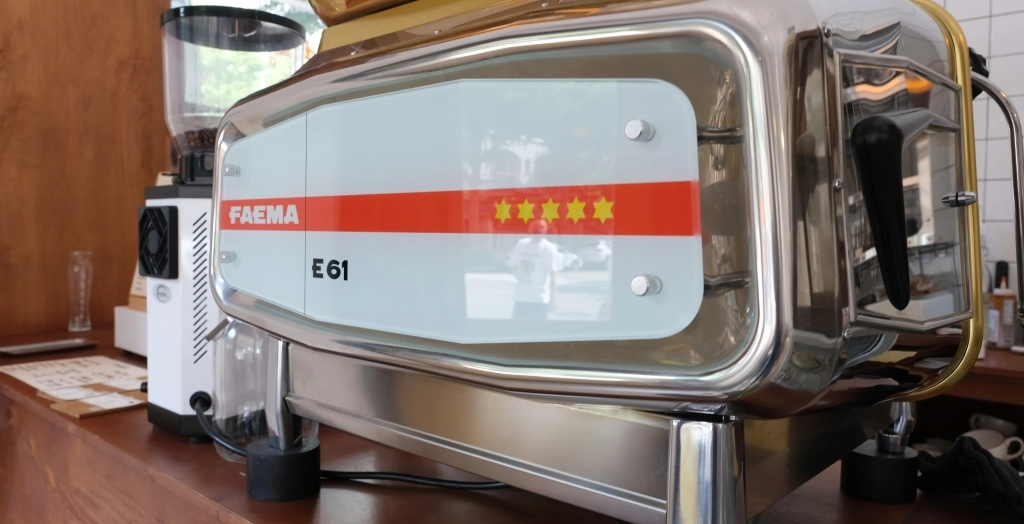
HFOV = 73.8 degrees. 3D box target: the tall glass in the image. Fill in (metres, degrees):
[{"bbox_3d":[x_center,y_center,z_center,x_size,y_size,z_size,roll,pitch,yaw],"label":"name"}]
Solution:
[{"bbox_3d":[-1.250,0.083,1.970,0.066,0.221,0.066,3,4,40],"label":"tall glass"}]

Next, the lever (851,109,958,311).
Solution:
[{"bbox_3d":[0.232,-0.039,0.402,0.047,0.120,0.120,3,4,40],"label":"lever"}]

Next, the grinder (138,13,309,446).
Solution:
[{"bbox_3d":[-0.408,-0.058,1.056,0.208,0.596,0.290,3,4,40],"label":"grinder"}]

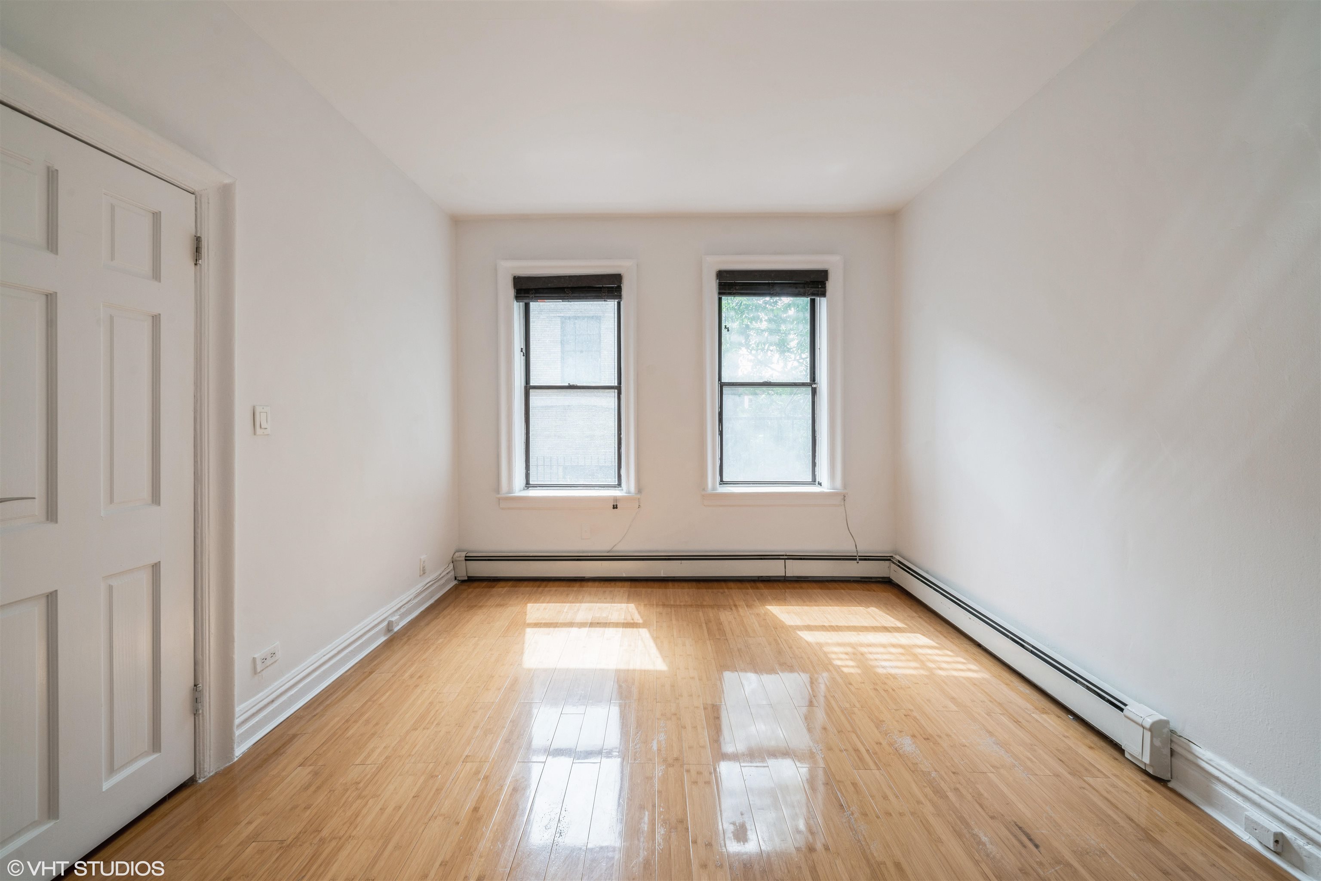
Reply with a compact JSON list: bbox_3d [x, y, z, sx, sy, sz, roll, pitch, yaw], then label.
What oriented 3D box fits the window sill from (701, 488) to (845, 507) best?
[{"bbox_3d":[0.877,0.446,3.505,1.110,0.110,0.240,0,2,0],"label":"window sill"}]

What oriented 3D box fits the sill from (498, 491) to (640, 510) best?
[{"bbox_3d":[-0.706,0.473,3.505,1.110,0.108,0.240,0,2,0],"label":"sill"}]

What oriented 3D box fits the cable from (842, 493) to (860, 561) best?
[{"bbox_3d":[1.468,0.675,3.385,0.120,0.540,0.060,0,2,0],"label":"cable"}]

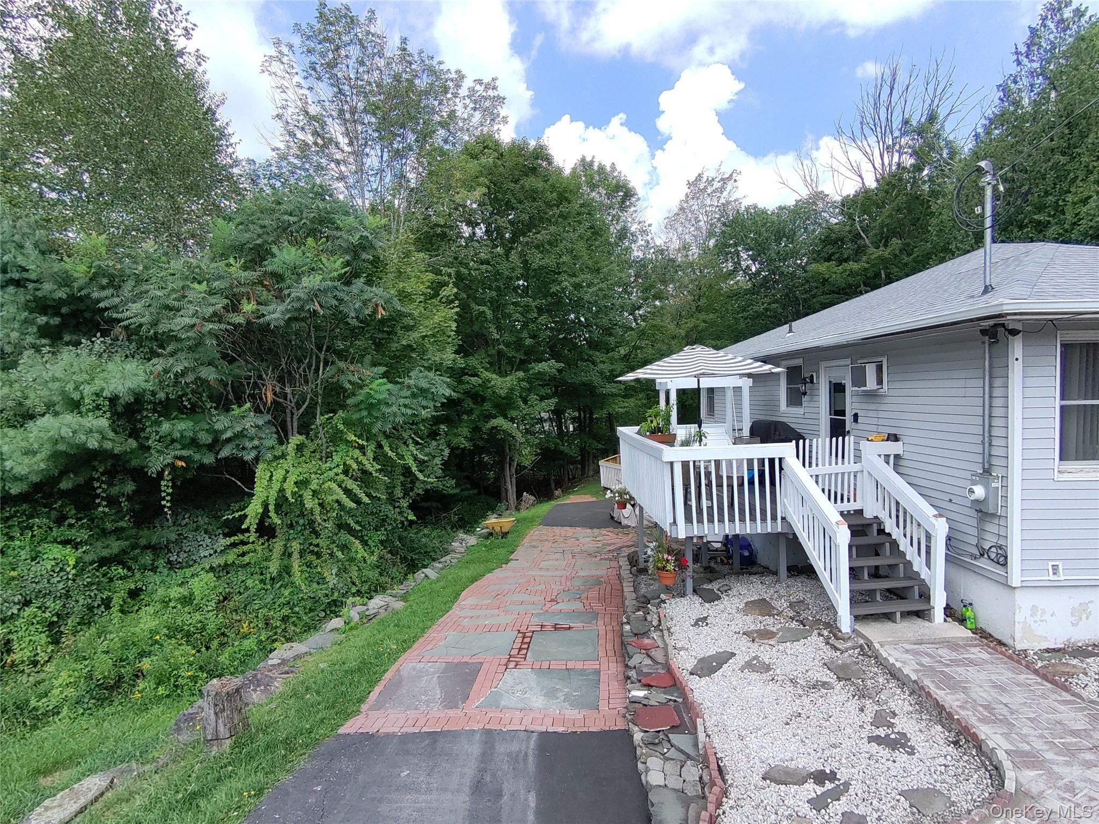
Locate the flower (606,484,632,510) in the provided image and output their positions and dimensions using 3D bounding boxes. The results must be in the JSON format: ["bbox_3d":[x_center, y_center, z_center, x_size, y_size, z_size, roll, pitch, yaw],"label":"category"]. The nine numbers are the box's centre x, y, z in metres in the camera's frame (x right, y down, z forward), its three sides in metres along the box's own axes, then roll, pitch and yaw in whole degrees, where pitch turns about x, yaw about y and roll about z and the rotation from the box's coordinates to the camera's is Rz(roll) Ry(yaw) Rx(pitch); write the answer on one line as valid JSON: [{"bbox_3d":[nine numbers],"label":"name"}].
[{"bbox_3d":[1.940,2.390,12.500,0.660,0.680,0.640,-1,2,0],"label":"flower"}]

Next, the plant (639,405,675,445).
[{"bbox_3d":[1.910,0.230,7.950,0.600,0.690,0.360,-1,2,0],"label":"plant"}]

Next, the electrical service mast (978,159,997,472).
[{"bbox_3d":[4.750,-1.050,4.830,0.180,3.380,0.130,-1,2,0],"label":"electrical service mast"}]

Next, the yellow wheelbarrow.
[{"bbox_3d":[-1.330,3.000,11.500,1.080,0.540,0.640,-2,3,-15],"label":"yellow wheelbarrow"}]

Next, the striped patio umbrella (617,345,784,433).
[{"bbox_3d":[2.350,0.200,6.950,2.600,2.450,2.600,-1,2,0],"label":"striped patio umbrella"}]

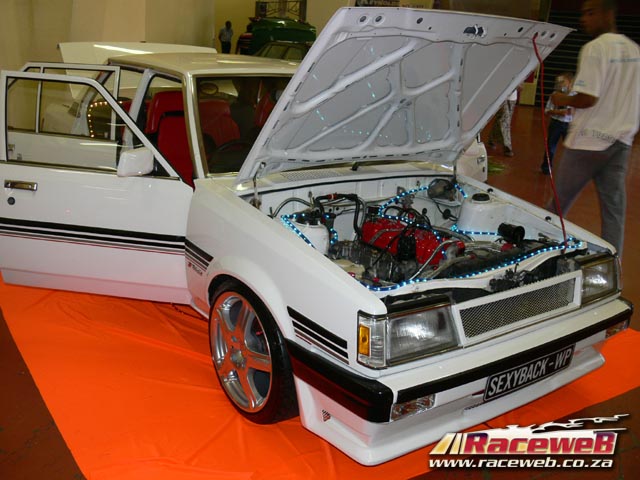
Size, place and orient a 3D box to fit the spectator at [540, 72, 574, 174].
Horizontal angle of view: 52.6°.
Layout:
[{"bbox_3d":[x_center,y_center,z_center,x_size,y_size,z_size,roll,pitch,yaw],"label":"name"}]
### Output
[{"bbox_3d":[3.201,-1.518,8.460,0.450,1.290,0.400,0,17,-13],"label":"spectator"}]

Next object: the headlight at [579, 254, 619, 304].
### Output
[{"bbox_3d":[1.176,0.166,2.753,0.330,0.165,0.110,-9,21,-36],"label":"headlight"}]

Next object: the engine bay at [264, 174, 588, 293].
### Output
[{"bbox_3d":[0.455,0.051,2.798,1.320,0.450,0.900,-9,21,-36],"label":"engine bay"}]

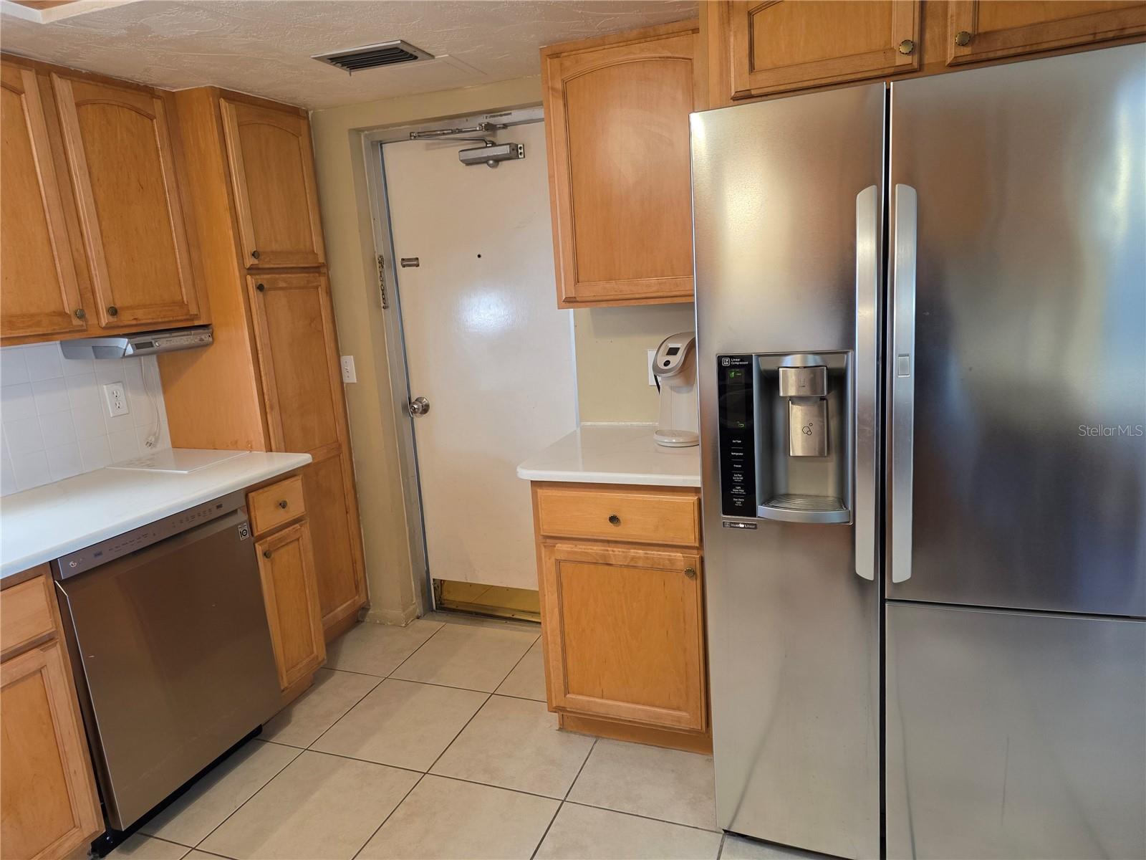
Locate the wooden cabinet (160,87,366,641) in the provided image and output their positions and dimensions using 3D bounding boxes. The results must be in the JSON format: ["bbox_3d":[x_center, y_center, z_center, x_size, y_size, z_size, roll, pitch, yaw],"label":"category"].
[{"bbox_3d":[-1.241,-0.136,3.026,0.449,2.145,0.506,1,13,21],"label":"wooden cabinet"}]

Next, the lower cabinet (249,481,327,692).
[{"bbox_3d":[-1.268,0.567,2.805,0.615,0.850,0.266,1,12,21],"label":"lower cabinet"}]

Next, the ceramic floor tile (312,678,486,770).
[{"bbox_3d":[-0.585,1.007,2.628,0.452,0.010,0.452,1,13,21],"label":"ceramic floor tile"}]

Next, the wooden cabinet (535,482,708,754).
[{"bbox_3d":[0.256,0.519,2.552,0.531,0.873,0.645,1,12,21],"label":"wooden cabinet"}]

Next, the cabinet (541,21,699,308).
[{"bbox_3d":[0.228,-0.817,2.460,0.533,0.803,0.325,1,12,21],"label":"cabinet"}]

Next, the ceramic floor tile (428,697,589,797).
[{"bbox_3d":[-0.159,1.013,2.466,0.452,0.010,0.452,1,13,21],"label":"ceramic floor tile"}]

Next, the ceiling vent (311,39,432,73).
[{"bbox_3d":[-0.614,-1.142,2.351,0.304,0.020,0.213,1,12,21],"label":"ceiling vent"}]

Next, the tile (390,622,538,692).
[{"bbox_3d":[-0.423,0.908,3.047,0.452,0.010,0.459,1,13,21],"label":"tile"}]

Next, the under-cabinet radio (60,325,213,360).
[{"bbox_3d":[-1.477,-0.301,2.611,0.280,0.082,0.346,1,12,21],"label":"under-cabinet radio"}]

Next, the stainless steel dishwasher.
[{"bbox_3d":[-1.413,0.646,2.367,0.600,0.821,0.603,1,13,21],"label":"stainless steel dishwasher"}]

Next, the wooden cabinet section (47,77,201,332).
[{"bbox_3d":[-1.535,-0.710,2.482,0.300,0.729,0.381,1,13,21],"label":"wooden cabinet section"}]

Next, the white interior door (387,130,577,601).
[{"bbox_3d":[-0.333,-0.179,3.163,0.805,2.003,0.050,1,12,21],"label":"white interior door"}]

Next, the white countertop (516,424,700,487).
[{"bbox_3d":[0.213,0.072,2.440,0.588,0.039,0.638,1,13,21],"label":"white countertop"}]

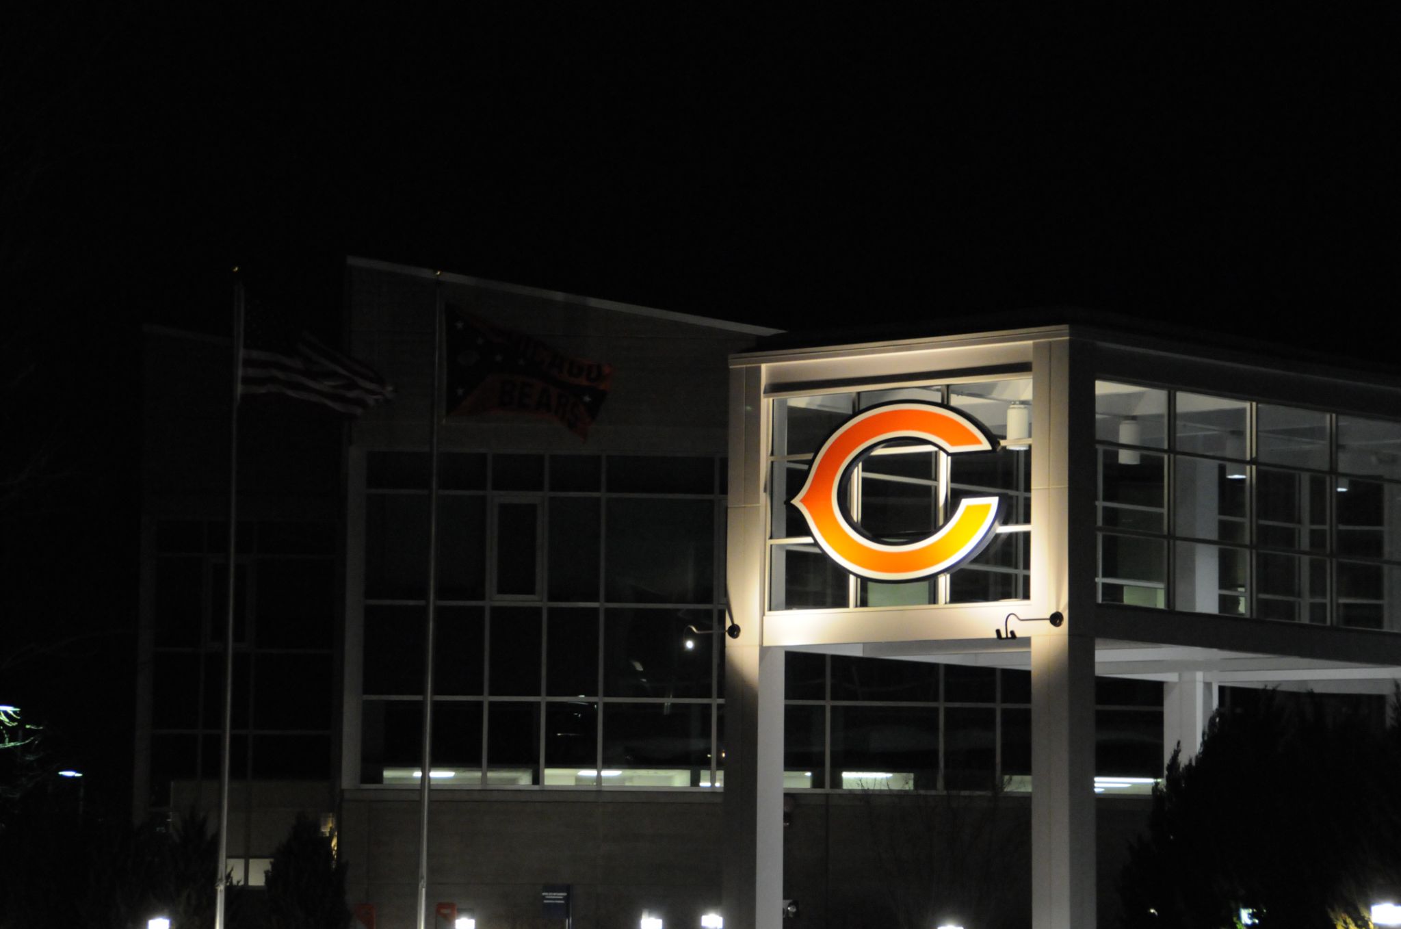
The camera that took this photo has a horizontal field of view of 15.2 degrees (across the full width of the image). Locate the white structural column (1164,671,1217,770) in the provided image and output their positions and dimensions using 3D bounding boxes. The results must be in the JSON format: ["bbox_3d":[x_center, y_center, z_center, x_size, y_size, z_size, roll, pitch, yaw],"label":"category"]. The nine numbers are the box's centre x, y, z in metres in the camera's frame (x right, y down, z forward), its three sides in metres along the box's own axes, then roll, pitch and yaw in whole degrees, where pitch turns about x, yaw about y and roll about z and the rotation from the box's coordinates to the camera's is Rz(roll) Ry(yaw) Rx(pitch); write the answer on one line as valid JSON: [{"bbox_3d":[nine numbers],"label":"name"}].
[{"bbox_3d":[7.771,5.806,82.950,0.630,5.030,0.630,-4,-8,42],"label":"white structural column"}]

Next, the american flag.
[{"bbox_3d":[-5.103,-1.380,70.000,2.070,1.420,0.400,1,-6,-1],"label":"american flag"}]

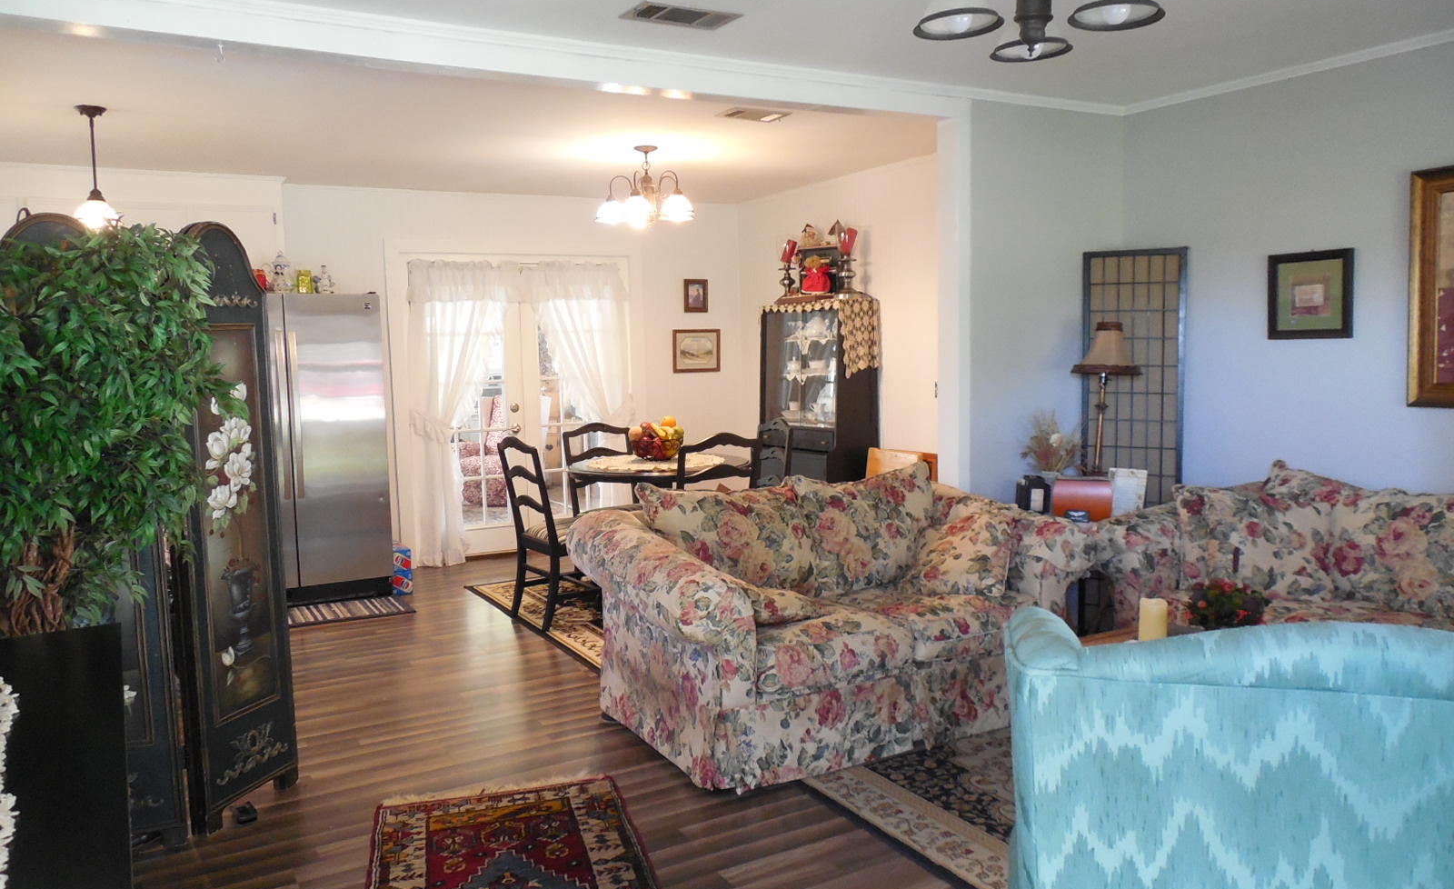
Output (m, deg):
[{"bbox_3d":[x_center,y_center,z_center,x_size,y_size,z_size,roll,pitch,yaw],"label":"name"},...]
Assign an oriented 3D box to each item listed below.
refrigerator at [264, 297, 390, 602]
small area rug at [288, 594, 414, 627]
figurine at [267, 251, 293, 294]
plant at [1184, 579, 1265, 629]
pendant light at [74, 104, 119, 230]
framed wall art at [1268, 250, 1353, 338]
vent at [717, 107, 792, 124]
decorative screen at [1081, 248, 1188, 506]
[{"bbox_3d":[-2.500,0.025,6.045,0.900,1.727,0.790,-4,6,-29],"label":"refrigerator"},{"bbox_3d":[-2.169,0.919,5.784,0.800,0.012,0.490,-4,7,-26],"label":"small area rug"},{"bbox_3d":[-2.493,-0.950,5.844,0.135,0.250,0.130,-2,6,-7],"label":"figurine"},{"bbox_3d":[1.468,0.494,3.080,0.230,0.200,0.230,-4,6,-29],"label":"plant"},{"bbox_3d":[-2.571,-1.117,4.263,0.190,0.490,0.190,-5,7,-29],"label":"pendant light"},{"bbox_3d":[2.198,-0.561,3.955,0.025,0.322,0.330,-5,7,-29],"label":"framed wall art"},{"bbox_3d":[0.128,-1.570,5.033,0.340,0.020,0.210,-4,6,-29],"label":"vent"},{"bbox_3d":[1.767,0.066,4.577,0.415,1.794,0.070,1,6,23],"label":"decorative screen"}]

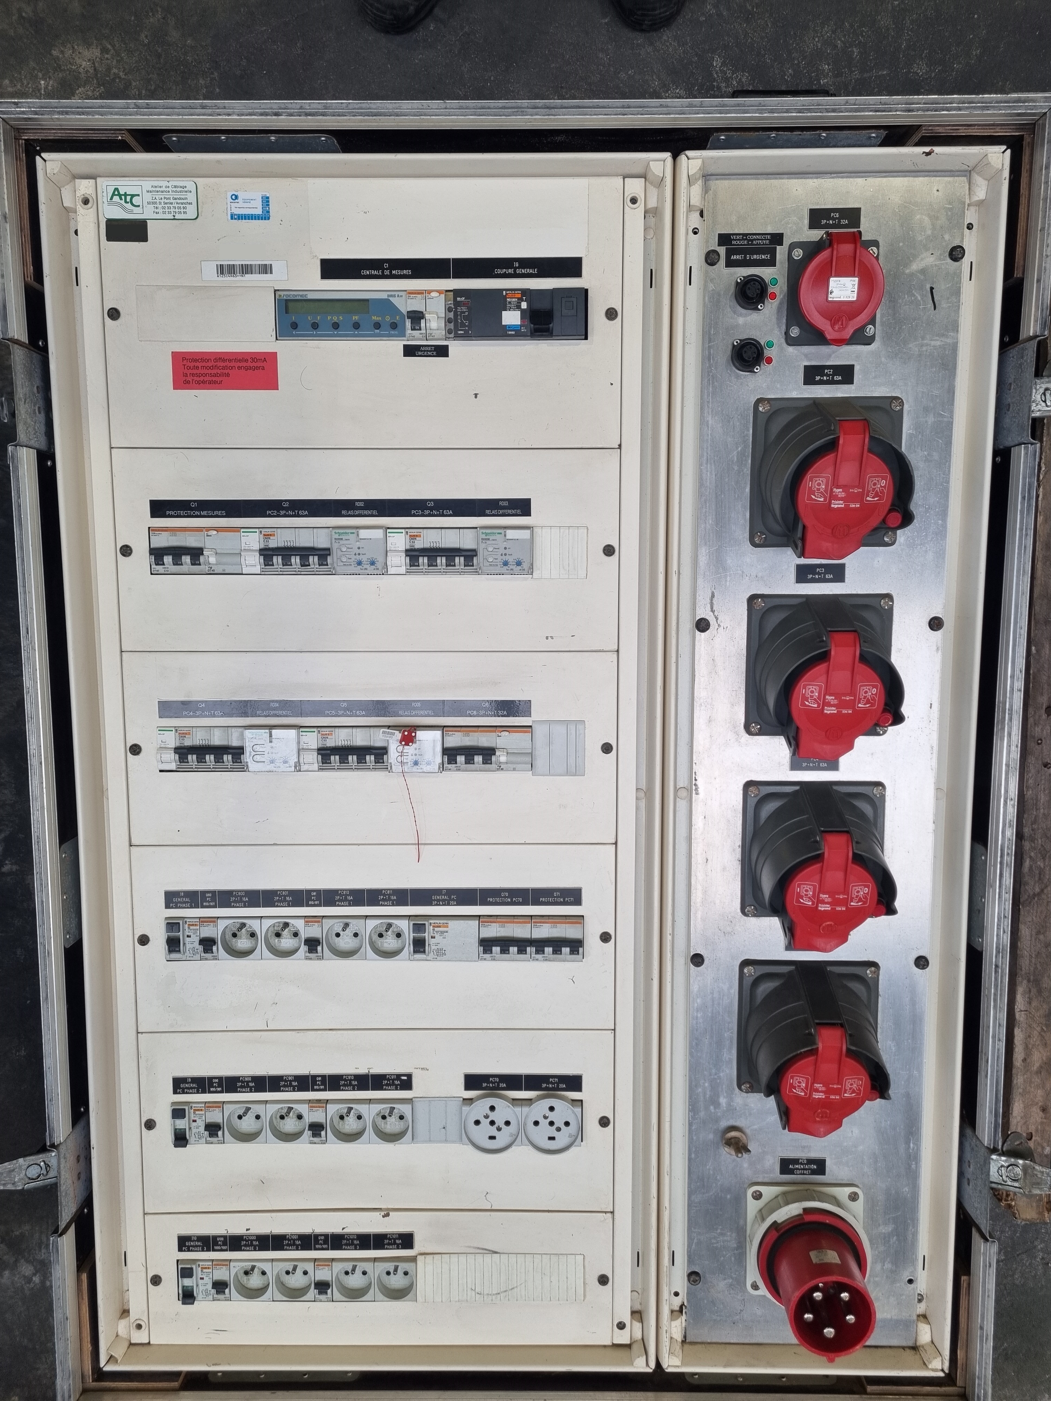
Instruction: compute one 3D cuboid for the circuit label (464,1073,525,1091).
[{"bbox_3d":[-0.033,0.402,1.103,0.062,0.002,0.018,0,96,0],"label":"circuit label"}]

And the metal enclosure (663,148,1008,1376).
[{"bbox_3d":[0.295,0.090,1.138,0.308,0.193,1.231,0,96,0],"label":"metal enclosure"}]

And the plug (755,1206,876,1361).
[{"bbox_3d":[0.297,0.583,1.057,0.114,0.091,0.115,0,96,0],"label":"plug"}]

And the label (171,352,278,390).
[{"bbox_3d":[-0.291,-0.320,1.022,0.102,0.001,0.036,0,96,0],"label":"label"}]

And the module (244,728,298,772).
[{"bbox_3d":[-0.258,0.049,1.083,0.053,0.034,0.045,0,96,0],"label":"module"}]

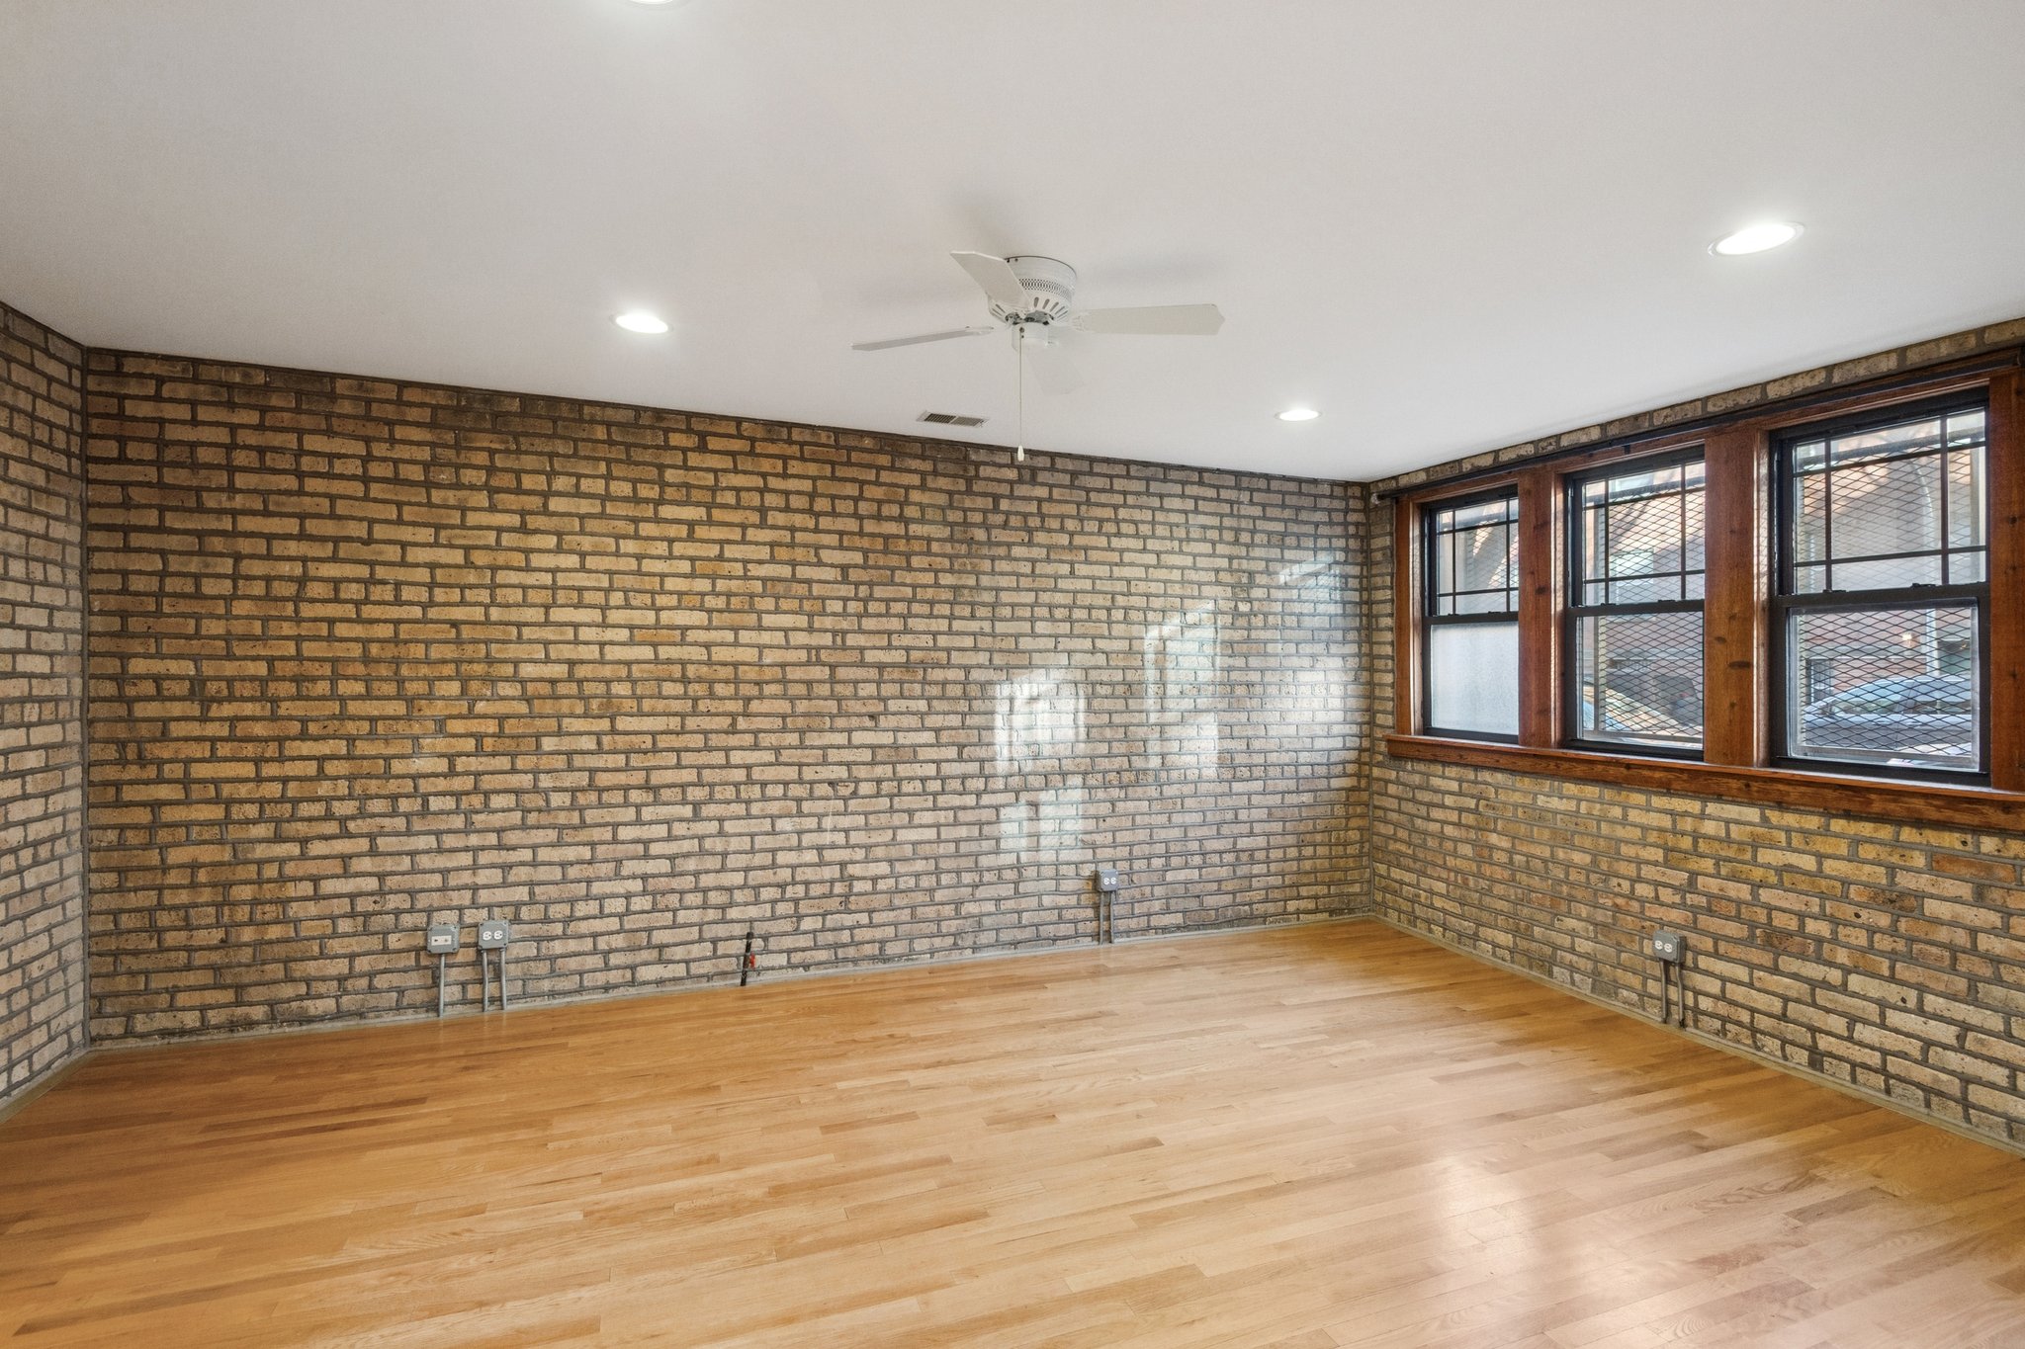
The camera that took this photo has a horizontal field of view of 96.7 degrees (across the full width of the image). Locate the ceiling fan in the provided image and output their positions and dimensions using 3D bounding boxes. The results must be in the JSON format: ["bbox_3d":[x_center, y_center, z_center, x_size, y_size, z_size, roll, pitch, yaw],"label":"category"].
[{"bbox_3d":[0.048,-0.845,2.502,1.010,0.520,1.010,1,0,14],"label":"ceiling fan"}]

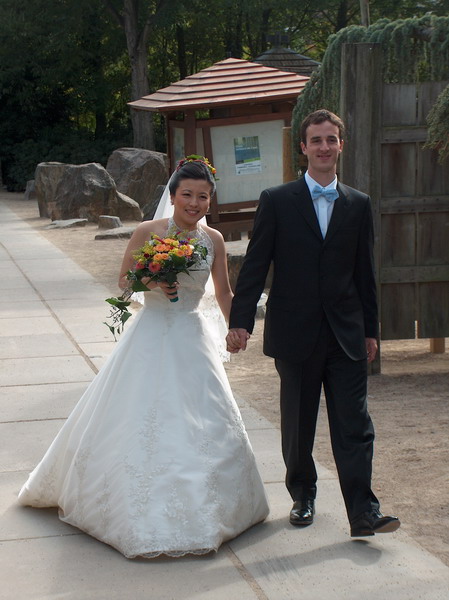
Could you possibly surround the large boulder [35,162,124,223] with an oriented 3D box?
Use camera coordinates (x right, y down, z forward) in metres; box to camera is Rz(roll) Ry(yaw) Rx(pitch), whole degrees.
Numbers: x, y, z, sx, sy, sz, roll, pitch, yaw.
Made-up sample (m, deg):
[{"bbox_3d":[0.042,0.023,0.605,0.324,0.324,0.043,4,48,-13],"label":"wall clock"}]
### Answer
[{"bbox_3d":[-2.989,-2.235,35.344,1.750,1.220,1.250,-1,5,-8],"label":"large boulder"}]

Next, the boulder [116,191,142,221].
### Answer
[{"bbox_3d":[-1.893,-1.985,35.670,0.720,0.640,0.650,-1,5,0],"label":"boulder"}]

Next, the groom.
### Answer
[{"bbox_3d":[0.338,0.092,7.318,0.670,1.810,0.700,-2,6,-12],"label":"groom"}]

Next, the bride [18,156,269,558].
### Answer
[{"bbox_3d":[-0.338,0.181,7.504,1.080,1.610,1.200,-2,6,-12],"label":"bride"}]

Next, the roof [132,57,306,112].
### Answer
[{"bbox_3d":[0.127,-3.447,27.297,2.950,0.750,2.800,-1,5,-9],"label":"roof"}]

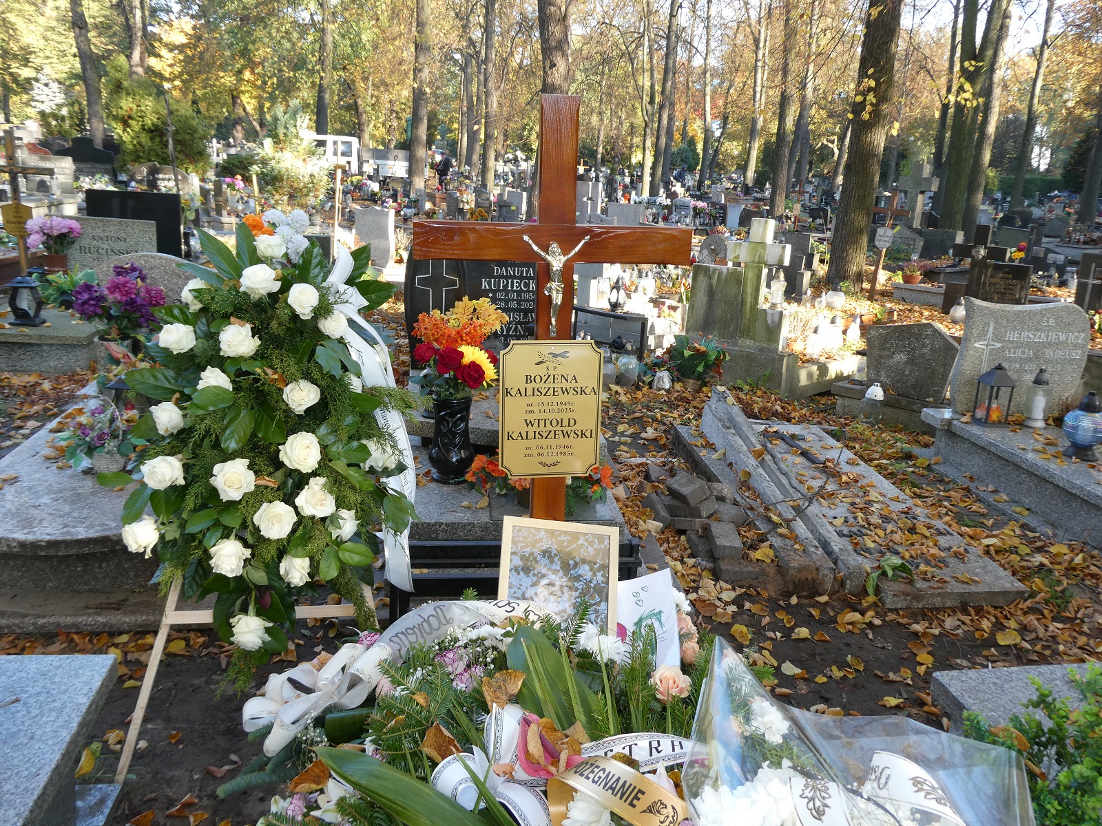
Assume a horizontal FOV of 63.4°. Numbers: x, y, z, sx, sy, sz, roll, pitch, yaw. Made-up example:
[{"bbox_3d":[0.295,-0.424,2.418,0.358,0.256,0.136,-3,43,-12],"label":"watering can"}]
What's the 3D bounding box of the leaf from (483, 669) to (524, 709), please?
[{"bbox_3d":[-0.082,0.481,1.550,0.075,0.060,0.035,1,16,5],"label":"leaf"}]

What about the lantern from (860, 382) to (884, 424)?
[{"bbox_3d":[1.909,-0.059,5.300,0.125,0.225,0.125,8,17,20],"label":"lantern"}]

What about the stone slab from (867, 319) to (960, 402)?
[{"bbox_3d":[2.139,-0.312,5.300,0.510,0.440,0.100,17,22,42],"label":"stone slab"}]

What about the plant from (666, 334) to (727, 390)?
[{"bbox_3d":[1.009,-0.351,6.200,0.400,0.350,0.360,3,16,6],"label":"plant"}]

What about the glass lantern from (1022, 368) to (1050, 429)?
[{"bbox_3d":[2.407,-0.071,4.420,0.110,0.309,0.110,8,18,27],"label":"glass lantern"}]

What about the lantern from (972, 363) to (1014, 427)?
[{"bbox_3d":[2.109,-0.085,4.250,0.118,0.285,0.118,0,16,-5],"label":"lantern"}]

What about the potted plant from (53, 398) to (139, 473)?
[{"bbox_3d":[-1.712,0.082,3.360,0.273,0.275,0.237,-8,18,-27],"label":"potted plant"}]

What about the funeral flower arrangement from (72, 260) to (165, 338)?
[{"bbox_3d":[-2.170,-0.566,4.500,0.426,0.383,0.370,-8,18,-26],"label":"funeral flower arrangement"}]

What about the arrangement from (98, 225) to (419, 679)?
[{"bbox_3d":[-0.655,0.081,2.080,0.720,1.030,0.360,-1,8,-10],"label":"arrangement"}]

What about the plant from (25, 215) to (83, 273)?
[{"bbox_3d":[-4.068,-1.388,7.300,0.408,0.461,0.355,-9,19,-29],"label":"plant"}]

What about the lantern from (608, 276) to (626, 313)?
[{"bbox_3d":[0.513,-0.916,6.900,0.139,0.291,0.139,0,16,0],"label":"lantern"}]

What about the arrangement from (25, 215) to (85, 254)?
[{"bbox_3d":[-4.051,-1.460,7.270,0.413,0.319,0.359,-9,19,-29],"label":"arrangement"}]

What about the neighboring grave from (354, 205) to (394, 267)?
[{"bbox_3d":[-2.100,-2.109,10.600,0.620,0.690,0.100,15,21,39],"label":"neighboring grave"}]

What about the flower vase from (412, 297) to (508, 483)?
[{"bbox_3d":[-0.331,-0.085,3.250,0.340,0.660,0.280,1,16,-3],"label":"flower vase"}]

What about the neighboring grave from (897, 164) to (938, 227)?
[{"bbox_3d":[5.043,-2.999,12.300,0.200,0.868,0.470,-14,21,-40],"label":"neighboring grave"}]

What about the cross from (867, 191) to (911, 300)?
[{"bbox_3d":[3.531,-1.780,9.500,0.065,1.148,0.442,-16,27,-43],"label":"cross"}]

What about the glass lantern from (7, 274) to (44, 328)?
[{"bbox_3d":[-3.411,-0.735,5.800,0.155,0.335,0.155,-2,16,-12],"label":"glass lantern"}]

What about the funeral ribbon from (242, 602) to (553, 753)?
[{"bbox_3d":[-0.345,0.601,2.050,0.680,0.310,0.280,0,16,-6],"label":"funeral ribbon"}]

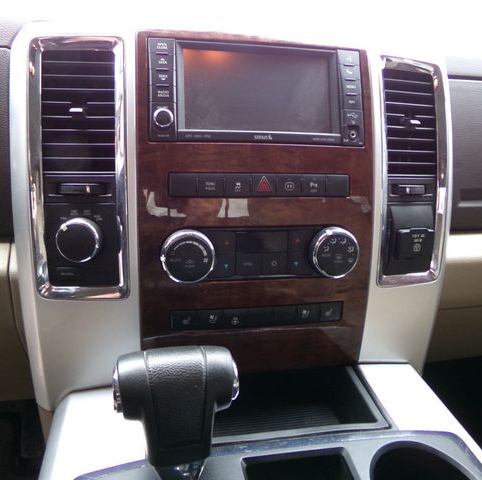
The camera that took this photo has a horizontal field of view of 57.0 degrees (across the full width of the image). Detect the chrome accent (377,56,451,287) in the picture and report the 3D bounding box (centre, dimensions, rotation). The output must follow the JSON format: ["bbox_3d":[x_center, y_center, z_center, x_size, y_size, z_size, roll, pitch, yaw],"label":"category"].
[{"bbox_3d":[0.188,-0.073,0.487,0.090,0.246,0.034,-2,4,-24],"label":"chrome accent"}]

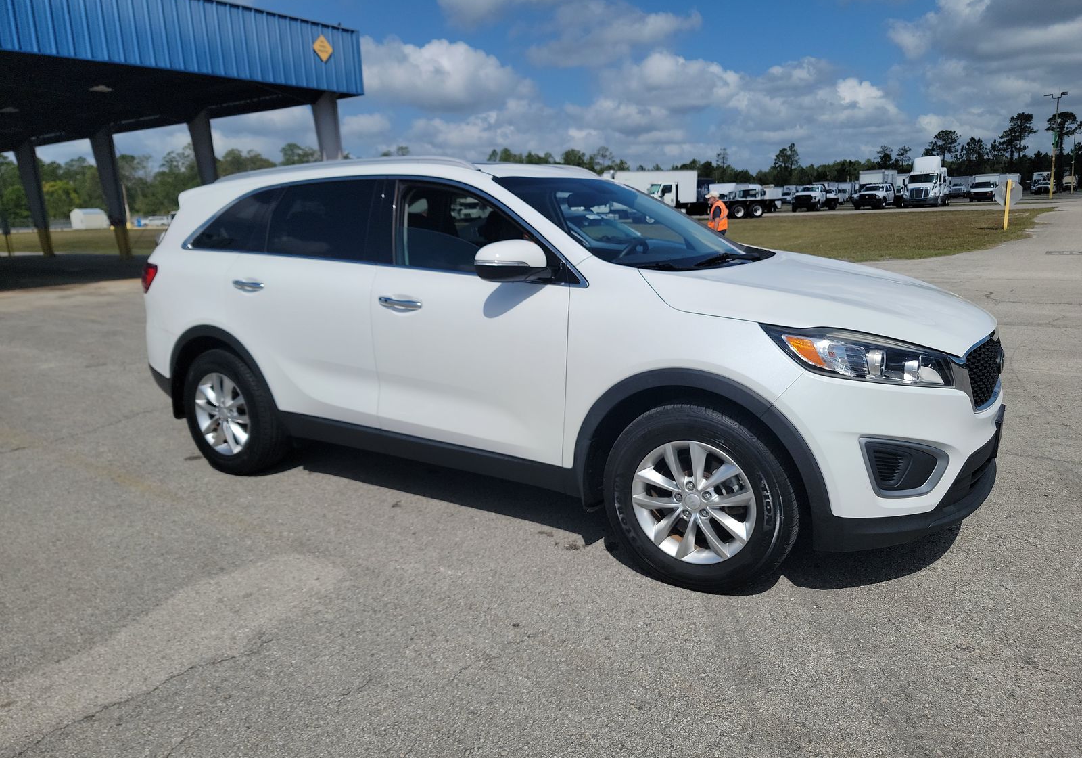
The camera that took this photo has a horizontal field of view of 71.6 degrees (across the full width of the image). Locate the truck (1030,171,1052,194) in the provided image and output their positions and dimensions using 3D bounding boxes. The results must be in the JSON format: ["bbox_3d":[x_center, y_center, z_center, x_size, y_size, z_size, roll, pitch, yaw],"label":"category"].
[{"bbox_3d":[72.790,-28.454,108.848,2.500,3.300,7.800,8,17,39],"label":"truck"}]

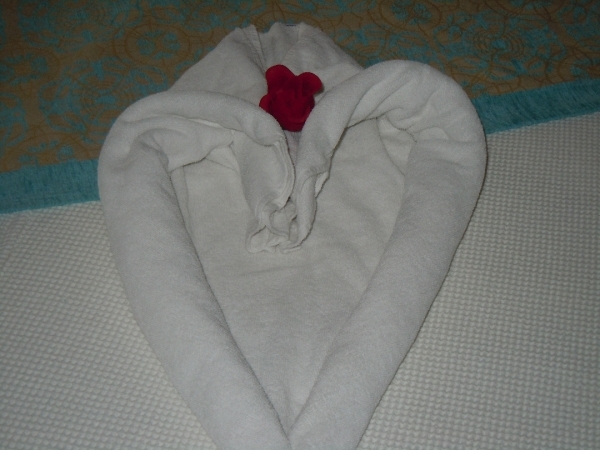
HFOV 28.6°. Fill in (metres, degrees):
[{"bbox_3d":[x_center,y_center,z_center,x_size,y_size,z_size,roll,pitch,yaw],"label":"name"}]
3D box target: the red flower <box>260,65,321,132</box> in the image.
[{"bbox_3d":[-0.012,-0.160,1.491,0.080,0.052,0.080,1,45,-1],"label":"red flower"}]

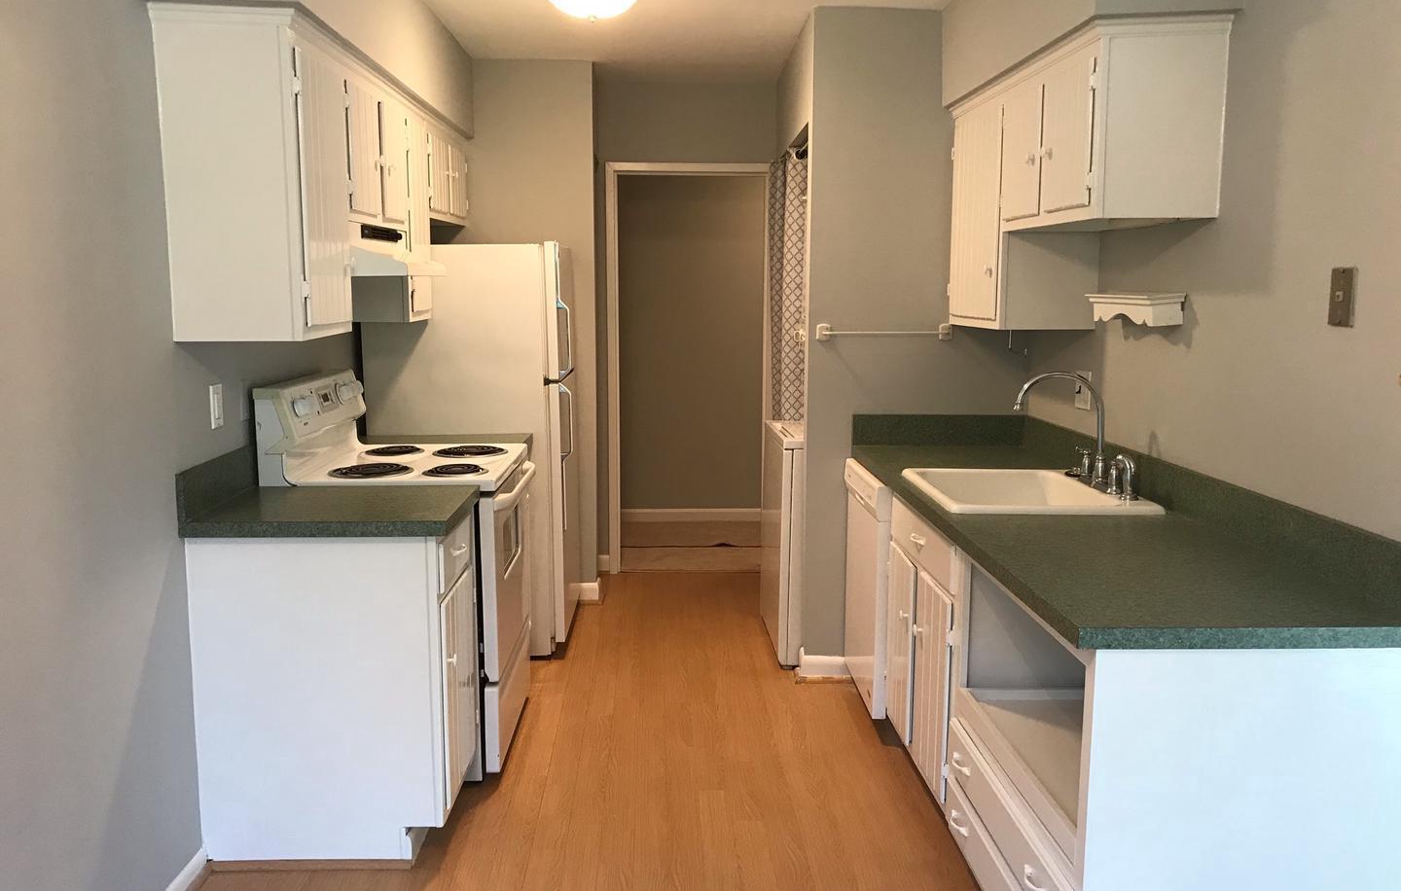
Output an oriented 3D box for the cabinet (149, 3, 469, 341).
[{"bbox_3d":[-1.142,-0.802,3.876,0.323,0.767,2.495,0,8,-2],"label":"cabinet"}]

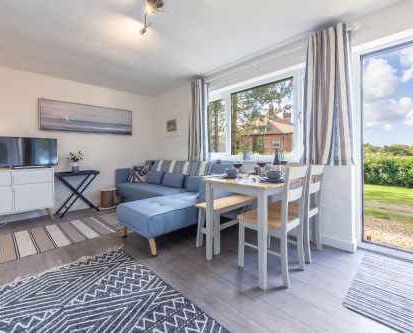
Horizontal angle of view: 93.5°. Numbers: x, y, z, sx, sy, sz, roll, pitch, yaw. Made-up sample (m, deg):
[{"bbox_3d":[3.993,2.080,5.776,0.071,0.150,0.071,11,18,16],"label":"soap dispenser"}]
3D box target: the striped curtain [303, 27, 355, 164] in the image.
[{"bbox_3d":[1.272,-0.711,2.055,0.430,1.370,0.140,2,4,44],"label":"striped curtain"}]

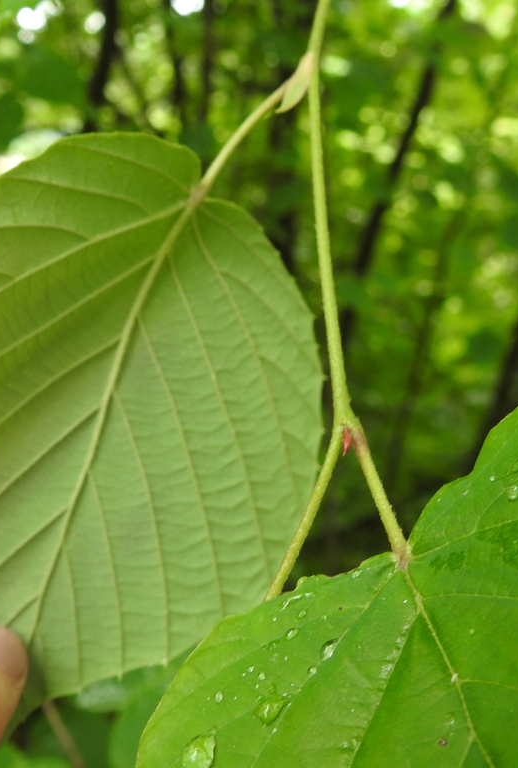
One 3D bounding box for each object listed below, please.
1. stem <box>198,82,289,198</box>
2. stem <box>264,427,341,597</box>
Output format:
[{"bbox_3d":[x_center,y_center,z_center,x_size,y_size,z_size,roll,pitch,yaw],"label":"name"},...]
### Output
[{"bbox_3d":[-0.003,-0.041,0.174,0.004,0.024,0.003,38,2,-9],"label":"stem"},{"bbox_3d":[0.007,0.021,0.170,0.003,0.030,0.003,21,-10,5],"label":"stem"}]

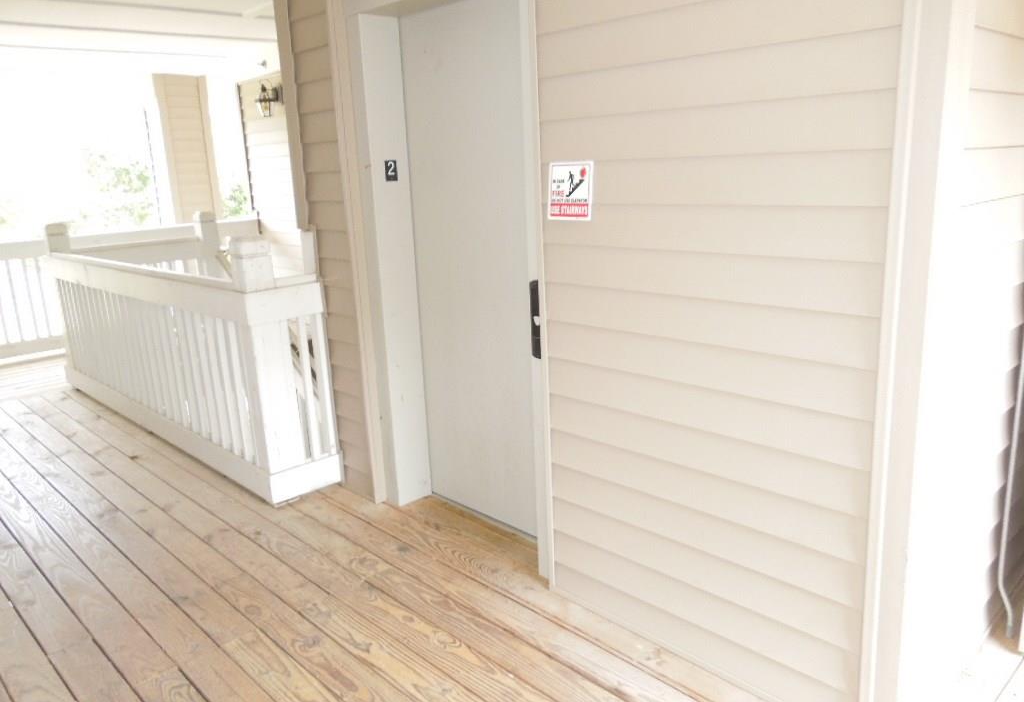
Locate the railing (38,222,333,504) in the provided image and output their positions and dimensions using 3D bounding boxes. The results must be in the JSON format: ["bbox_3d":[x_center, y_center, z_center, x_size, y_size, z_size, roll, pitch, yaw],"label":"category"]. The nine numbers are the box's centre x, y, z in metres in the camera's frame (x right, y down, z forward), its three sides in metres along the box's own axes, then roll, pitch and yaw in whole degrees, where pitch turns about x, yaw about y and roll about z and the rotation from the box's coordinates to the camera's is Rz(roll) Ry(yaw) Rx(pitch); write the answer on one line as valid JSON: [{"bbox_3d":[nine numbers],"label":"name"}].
[{"bbox_3d":[-2.236,-0.149,4.726,0.375,1.278,3.378,-16,19,-43],"label":"railing"}]

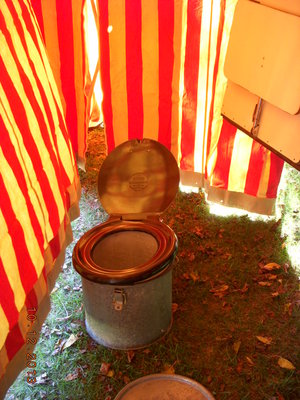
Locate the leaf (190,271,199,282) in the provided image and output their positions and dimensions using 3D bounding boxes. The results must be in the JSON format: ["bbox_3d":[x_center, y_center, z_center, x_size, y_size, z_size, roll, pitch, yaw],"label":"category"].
[{"bbox_3d":[0.184,0.321,2.265,0.024,0.013,0.055,-10,32,-15],"label":"leaf"}]

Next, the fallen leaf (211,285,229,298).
[{"bbox_3d":[0.280,0.366,2.188,0.077,0.013,0.071,-6,31,-9],"label":"fallen leaf"}]

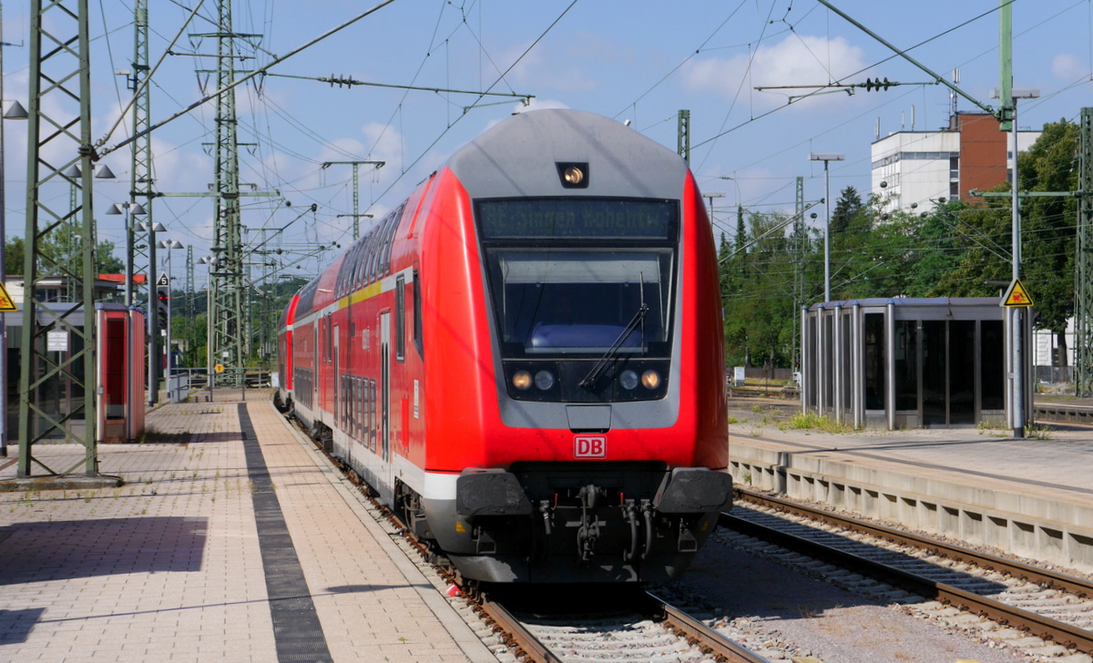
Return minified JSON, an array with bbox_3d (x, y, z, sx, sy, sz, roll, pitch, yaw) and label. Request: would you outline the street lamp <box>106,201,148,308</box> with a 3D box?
[{"bbox_3d":[-12.044,-0.684,76.186,1.110,6.080,0.460,0,0,-7],"label":"street lamp"}]

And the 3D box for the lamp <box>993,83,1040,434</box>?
[{"bbox_3d":[9.188,-1.334,51.859,0.880,6.830,0.370,0,0,-7],"label":"lamp"}]

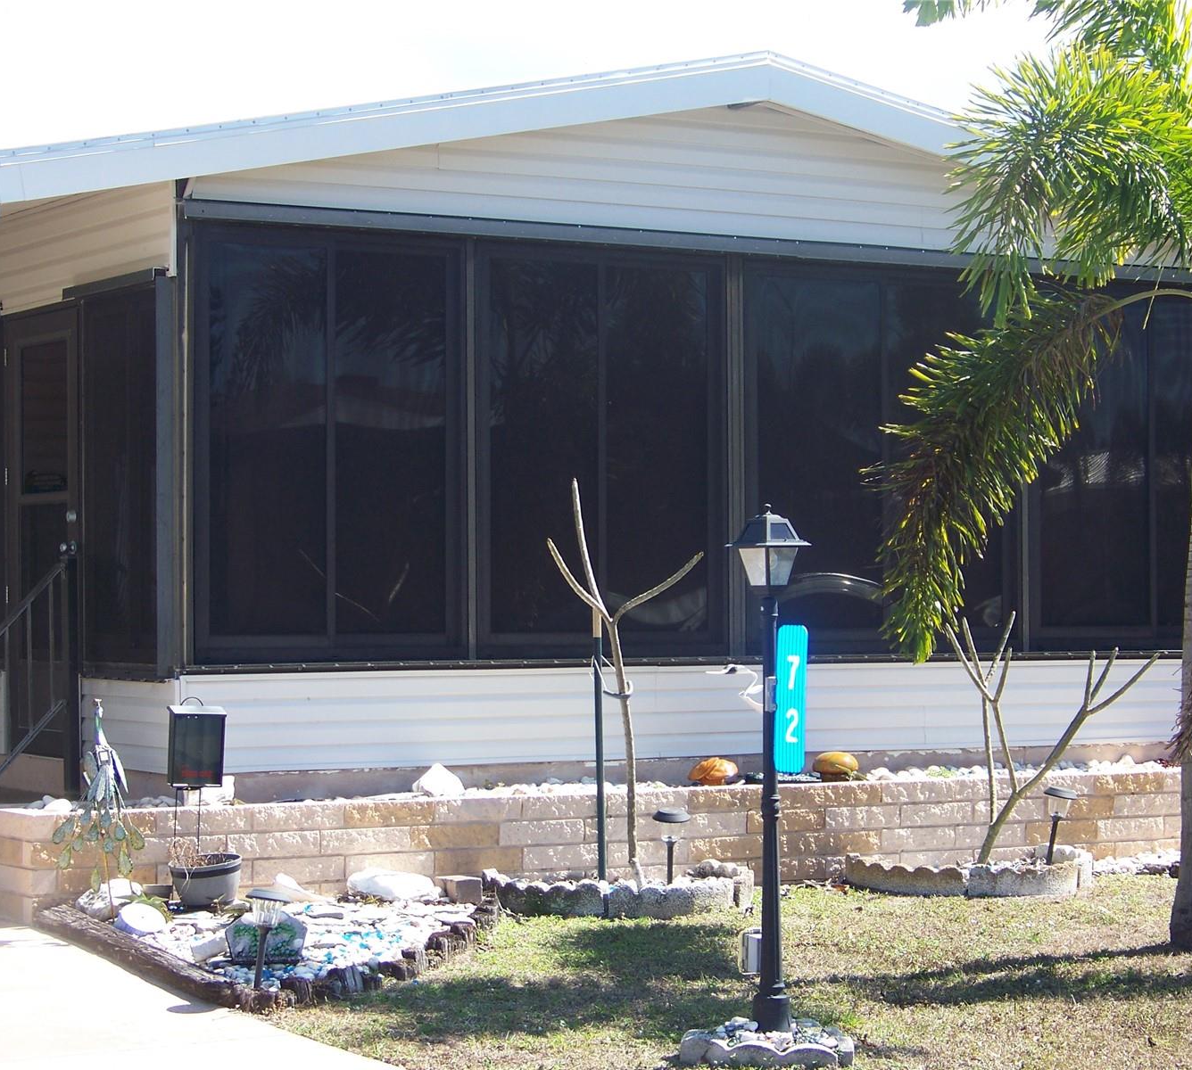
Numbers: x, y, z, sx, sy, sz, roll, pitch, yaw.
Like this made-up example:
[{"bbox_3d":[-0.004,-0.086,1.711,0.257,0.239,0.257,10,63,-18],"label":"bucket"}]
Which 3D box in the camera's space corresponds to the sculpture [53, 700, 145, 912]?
[{"bbox_3d":[-1.849,1.021,12.000,0.345,0.810,0.300,0,-1,-9],"label":"sculpture"}]

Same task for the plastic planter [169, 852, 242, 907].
[{"bbox_3d":[-1.493,1.324,12.300,0.277,0.195,0.277,0,-1,0],"label":"plastic planter"}]

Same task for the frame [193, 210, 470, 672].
[{"bbox_3d":[-1.145,-0.377,13.893,1.330,1.880,0.090,0,-1,-31],"label":"frame"}]

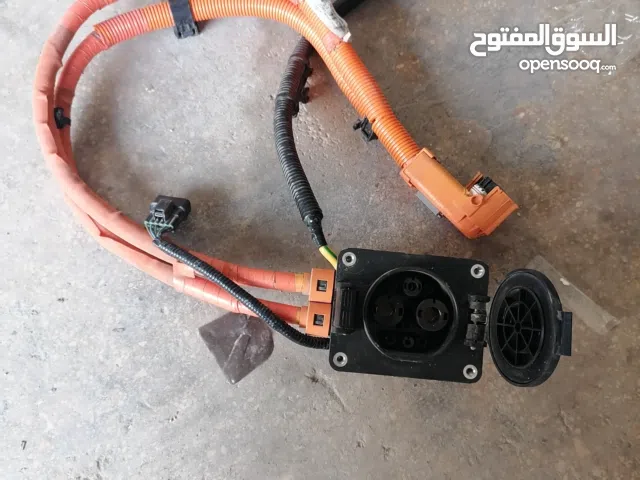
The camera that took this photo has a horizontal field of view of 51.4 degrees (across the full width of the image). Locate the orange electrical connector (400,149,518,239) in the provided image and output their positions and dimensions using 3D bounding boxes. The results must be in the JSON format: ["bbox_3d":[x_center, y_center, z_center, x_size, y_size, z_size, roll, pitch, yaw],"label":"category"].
[{"bbox_3d":[0.125,-0.044,0.600,0.060,0.044,0.093,-42,86,-4],"label":"orange electrical connector"}]

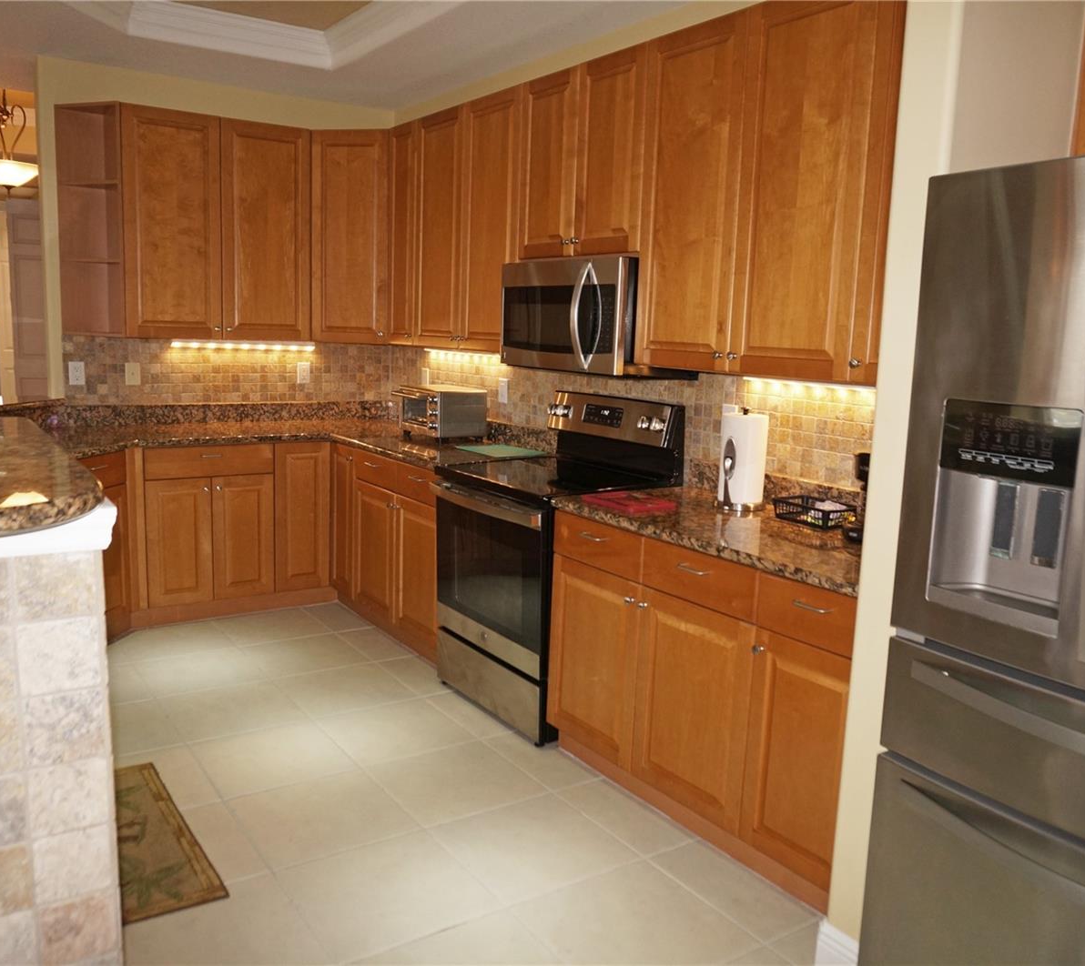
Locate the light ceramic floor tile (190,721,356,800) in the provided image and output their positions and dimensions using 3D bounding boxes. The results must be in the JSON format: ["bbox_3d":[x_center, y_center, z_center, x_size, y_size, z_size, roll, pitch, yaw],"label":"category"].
[{"bbox_3d":[-0.914,0.932,3.285,0.451,0.010,0.451,-4,11,-33],"label":"light ceramic floor tile"}]

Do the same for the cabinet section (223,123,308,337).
[{"bbox_3d":[-1.479,-1.283,5.036,0.456,1.065,0.325,-4,11,-34],"label":"cabinet section"}]

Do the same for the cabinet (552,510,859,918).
[{"bbox_3d":[0.625,0.584,3.019,0.621,0.870,1.232,-4,11,-33],"label":"cabinet"}]

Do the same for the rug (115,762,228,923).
[{"bbox_3d":[-1.271,1.005,2.700,0.540,0.010,0.884,-4,11,-33],"label":"rug"}]

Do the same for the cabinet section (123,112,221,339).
[{"bbox_3d":[-1.857,-1.255,4.783,0.455,1.065,0.325,-4,11,-34],"label":"cabinet section"}]

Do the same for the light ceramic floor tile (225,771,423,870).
[{"bbox_3d":[-0.665,1.006,2.940,0.455,0.012,0.455,-4,11,-33],"label":"light ceramic floor tile"}]

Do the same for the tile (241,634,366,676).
[{"bbox_3d":[-1.044,0.765,4.294,0.455,0.010,0.455,-4,11,-33],"label":"tile"}]

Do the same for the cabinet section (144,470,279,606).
[{"bbox_3d":[-1.761,0.226,4.936,0.604,0.609,0.610,-4,11,-34],"label":"cabinet section"}]

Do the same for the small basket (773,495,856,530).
[{"bbox_3d":[0.830,0.089,2.942,0.160,0.057,0.214,-4,11,-33],"label":"small basket"}]

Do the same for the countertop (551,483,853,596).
[{"bbox_3d":[0.646,0.143,2.884,0.612,0.035,1.297,-4,11,-33],"label":"countertop"}]

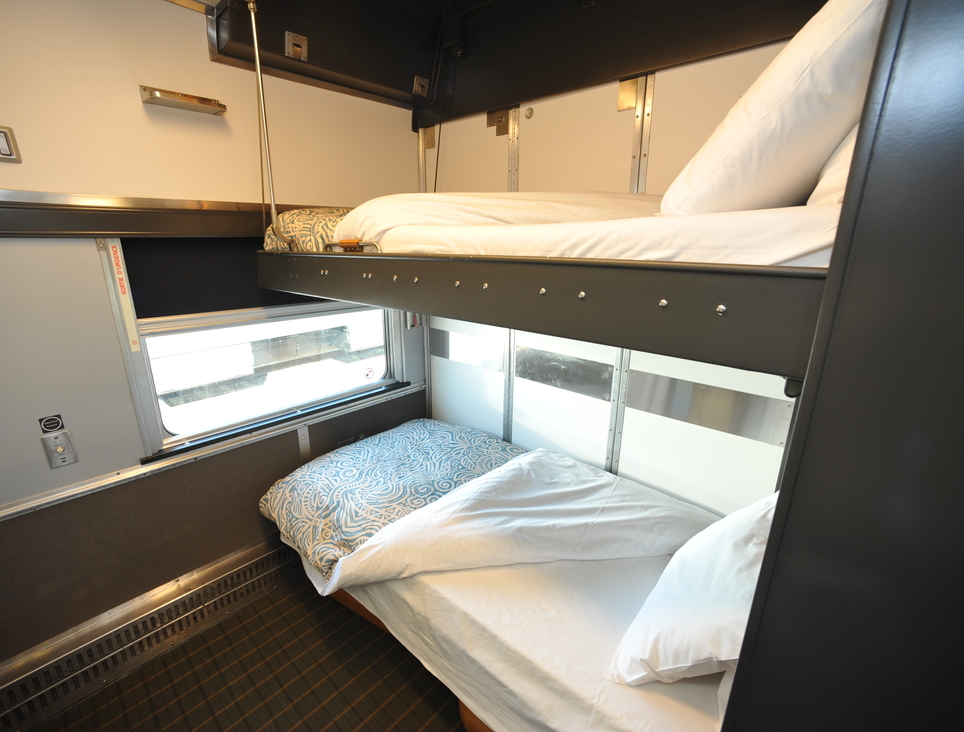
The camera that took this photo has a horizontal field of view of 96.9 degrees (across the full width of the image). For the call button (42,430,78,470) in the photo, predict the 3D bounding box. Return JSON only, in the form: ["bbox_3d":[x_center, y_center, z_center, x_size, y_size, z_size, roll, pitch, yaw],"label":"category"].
[{"bbox_3d":[-1.409,0.281,1.430,0.012,0.115,0.069,14,22,40],"label":"call button"}]

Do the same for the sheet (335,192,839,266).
[{"bbox_3d":[0.230,-0.420,1.230,1.363,0.204,0.771,14,22,40],"label":"sheet"}]

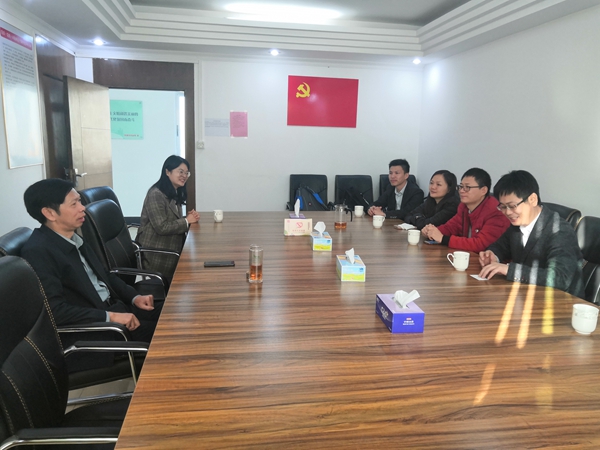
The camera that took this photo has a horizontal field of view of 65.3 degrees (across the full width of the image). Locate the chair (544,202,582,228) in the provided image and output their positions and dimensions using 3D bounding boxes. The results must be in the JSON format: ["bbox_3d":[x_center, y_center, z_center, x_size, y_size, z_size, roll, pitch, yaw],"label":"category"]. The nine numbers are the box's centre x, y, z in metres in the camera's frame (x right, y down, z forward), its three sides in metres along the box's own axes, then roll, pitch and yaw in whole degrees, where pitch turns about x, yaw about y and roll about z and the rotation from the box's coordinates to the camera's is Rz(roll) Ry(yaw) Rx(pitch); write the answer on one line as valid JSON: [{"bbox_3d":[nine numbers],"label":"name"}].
[{"bbox_3d":[1.339,0.388,3.058,0.620,1.040,0.570,0,11,-9],"label":"chair"}]

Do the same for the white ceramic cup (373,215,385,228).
[{"bbox_3d":[0.617,-0.025,3.642,0.096,0.094,0.076,0,11,-9],"label":"white ceramic cup"}]

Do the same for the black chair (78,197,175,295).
[{"bbox_3d":[-0.957,0.364,2.907,0.630,1.020,0.570,3,11,6],"label":"black chair"}]

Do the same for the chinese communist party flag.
[{"bbox_3d":[0.290,-1.522,5.822,0.884,0.594,0.020,0,10,-10],"label":"chinese communist party flag"}]

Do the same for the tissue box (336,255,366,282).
[{"bbox_3d":[0.262,0.222,2.401,0.115,0.077,0.212,1,10,-2],"label":"tissue box"}]

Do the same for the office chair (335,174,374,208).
[{"bbox_3d":[0.707,-0.072,5.699,0.580,1.000,0.620,0,10,-10],"label":"office chair"}]

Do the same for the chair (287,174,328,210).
[{"bbox_3d":[0.138,-0.070,5.456,0.550,0.980,0.600,0,11,-9],"label":"chair"}]

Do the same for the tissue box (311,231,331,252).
[{"bbox_3d":[0.136,0.107,3.017,0.115,0.077,0.210,1,10,-4],"label":"tissue box"}]

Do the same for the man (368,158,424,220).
[{"bbox_3d":[0.971,0.013,4.442,0.740,1.240,0.560,-7,14,-39],"label":"man"}]

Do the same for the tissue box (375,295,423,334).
[{"bbox_3d":[0.375,0.333,1.770,0.116,0.076,0.197,0,11,-8],"label":"tissue box"}]

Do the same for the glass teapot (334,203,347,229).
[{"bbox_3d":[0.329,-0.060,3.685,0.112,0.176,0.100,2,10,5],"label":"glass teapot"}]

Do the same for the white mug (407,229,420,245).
[{"bbox_3d":[0.774,0.087,3.176,0.086,0.092,0.100,4,11,14],"label":"white mug"}]

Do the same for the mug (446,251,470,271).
[{"bbox_3d":[0.865,0.200,2.560,0.119,0.094,0.086,5,11,19],"label":"mug"}]

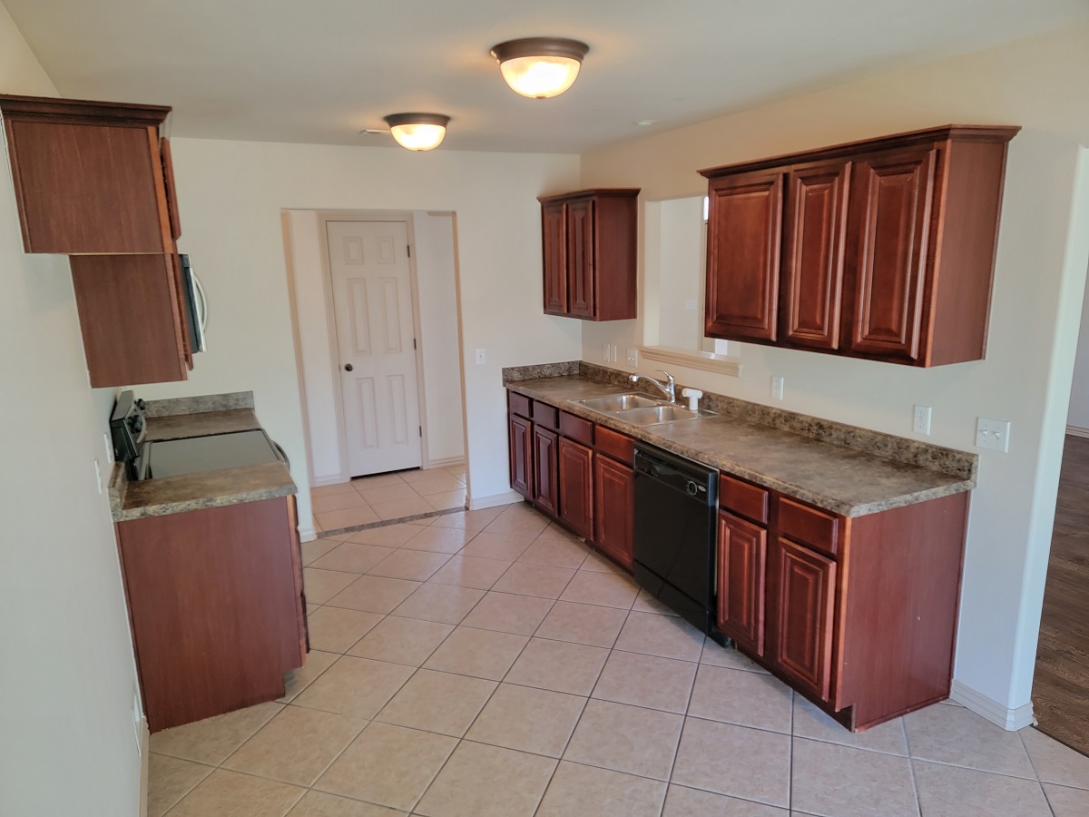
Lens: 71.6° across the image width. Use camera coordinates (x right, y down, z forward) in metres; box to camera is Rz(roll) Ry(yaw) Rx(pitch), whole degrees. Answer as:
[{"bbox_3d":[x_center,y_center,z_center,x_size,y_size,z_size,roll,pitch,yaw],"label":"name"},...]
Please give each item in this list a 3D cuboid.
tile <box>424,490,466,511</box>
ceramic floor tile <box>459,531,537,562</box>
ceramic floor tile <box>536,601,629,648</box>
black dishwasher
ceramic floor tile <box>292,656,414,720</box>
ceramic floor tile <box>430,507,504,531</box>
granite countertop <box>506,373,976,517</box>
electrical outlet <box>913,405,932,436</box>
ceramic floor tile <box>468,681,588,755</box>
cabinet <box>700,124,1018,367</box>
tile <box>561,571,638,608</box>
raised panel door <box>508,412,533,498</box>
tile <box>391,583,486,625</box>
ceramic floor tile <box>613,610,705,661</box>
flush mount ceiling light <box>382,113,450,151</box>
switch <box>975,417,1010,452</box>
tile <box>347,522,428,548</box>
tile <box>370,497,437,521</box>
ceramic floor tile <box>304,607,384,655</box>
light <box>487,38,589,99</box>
[{"bbox_3d":[-0.679,0.681,5.648,0.390,0.010,0.380,-7,14,-25],"label":"tile"},{"bbox_3d":[-0.296,0.871,4.736,0.394,0.010,0.394,3,13,19],"label":"ceramic floor tile"},{"bbox_3d":[0.200,1.073,3.744,0.395,0.010,0.395,3,13,19],"label":"ceramic floor tile"},{"bbox_3d":[0.878,0.600,3.767,0.618,0.850,0.607,-7,14,-25],"label":"black dishwasher"},{"bbox_3d":[-0.816,1.204,3.269,0.395,0.010,0.395,3,13,19],"label":"ceramic floor tile"},{"bbox_3d":[-0.537,0.767,5.237,0.395,0.010,0.395,3,13,19],"label":"ceramic floor tile"},{"bbox_3d":[0.693,0.055,4.148,0.648,0.040,3.101,-7,14,-25],"label":"granite countertop"},{"bbox_3d":[1.516,0.048,3.032,0.008,0.116,0.072,-7,14,-25],"label":"electrical outlet"},{"bbox_3d":[-0.064,1.241,3.016,0.394,0.010,0.394,3,13,19],"label":"ceramic floor tile"},{"bbox_3d":[1.163,-0.645,3.116,0.360,0.790,1.310,-7,14,-25],"label":"cabinet"},{"bbox_3d":[0.320,0.991,4.125,0.392,0.010,0.392,3,13,19],"label":"tile"},{"bbox_3d":[-0.160,0.333,5.326,0.020,0.555,0.335,-7,14,-25],"label":"raised panel door"},{"bbox_3d":[-0.554,1.039,4.020,0.392,0.010,0.392,3,13,19],"label":"tile"},{"bbox_3d":[0.568,1.092,3.627,0.392,0.010,0.392,3,13,19],"label":"ceramic floor tile"},{"bbox_3d":[-0.610,-1.321,3.650,0.324,0.146,0.324,-7,14,-25],"label":"flush mount ceiling light"},{"bbox_3d":[1.624,0.096,2.744,0.015,0.114,0.118,-7,14,-25],"label":"switch"},{"bbox_3d":[-1.042,0.835,4.994,0.394,0.010,0.394,3,13,19],"label":"tile"},{"bbox_3d":[-1.025,0.725,5.443,0.390,0.010,0.370,-7,14,-25],"label":"tile"},{"bbox_3d":[-1.055,1.099,3.752,0.392,0.010,0.392,3,13,19],"label":"ceramic floor tile"},{"bbox_3d":[-0.011,-1.071,2.421,0.317,0.143,0.317,-2,12,0],"label":"light"}]

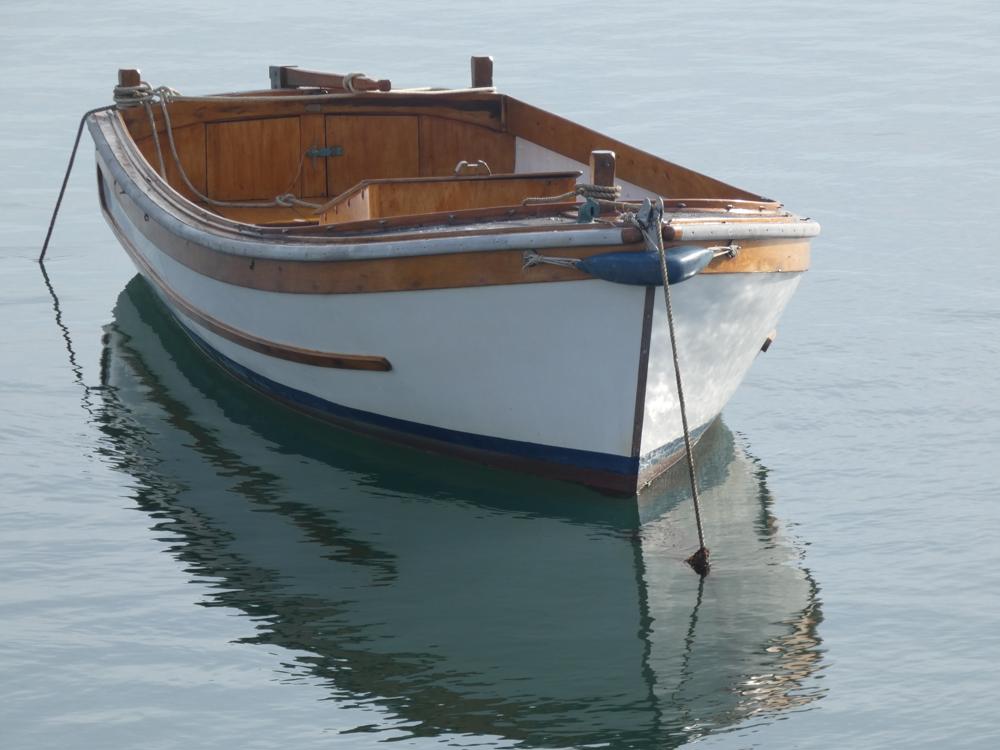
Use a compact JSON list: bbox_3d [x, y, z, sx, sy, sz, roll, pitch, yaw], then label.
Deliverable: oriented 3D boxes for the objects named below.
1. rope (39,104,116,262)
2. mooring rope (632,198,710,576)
[{"bbox_3d":[-1.621,-0.737,34.347,0.333,0.666,0.327,-1,10,0],"label":"rope"},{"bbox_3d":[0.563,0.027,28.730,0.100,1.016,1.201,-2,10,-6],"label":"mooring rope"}]

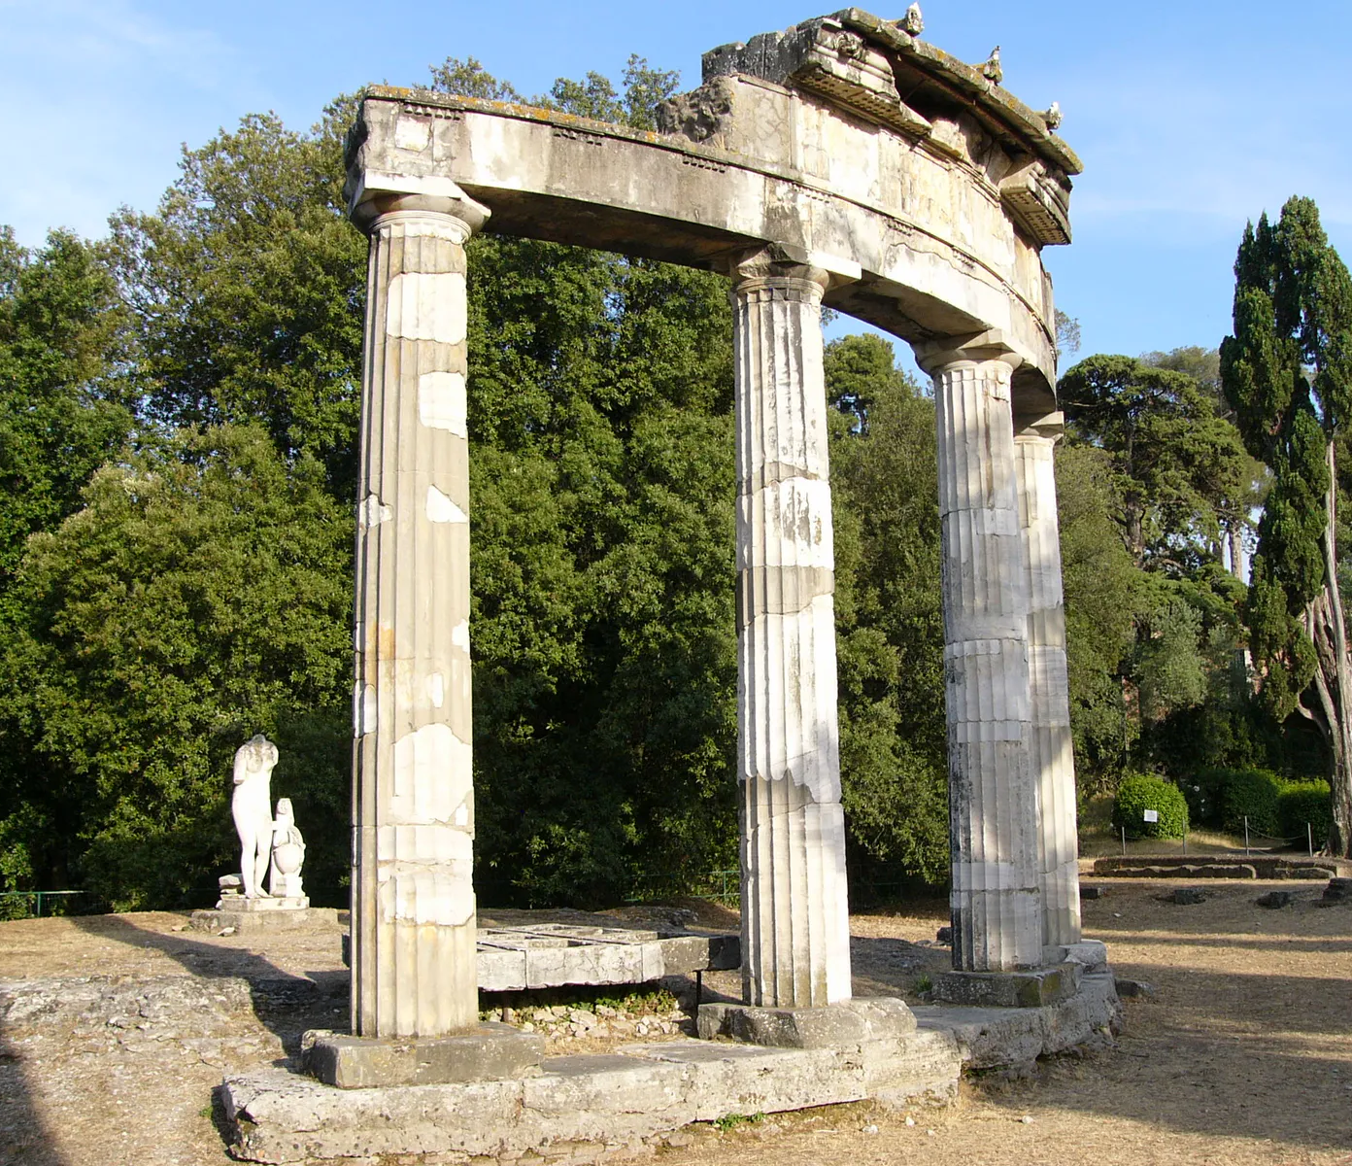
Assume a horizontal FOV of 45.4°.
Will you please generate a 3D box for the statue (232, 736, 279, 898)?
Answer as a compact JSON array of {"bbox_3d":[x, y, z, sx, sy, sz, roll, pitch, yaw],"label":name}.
[{"bbox_3d":[-4.387,2.434,16.829,0.460,1.690,0.380,7,-11,-41],"label":"statue"}]

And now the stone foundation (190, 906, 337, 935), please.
[{"bbox_3d":[-4.252,3.500,16.671,1.180,0.260,1.100,7,-11,-41],"label":"stone foundation"}]

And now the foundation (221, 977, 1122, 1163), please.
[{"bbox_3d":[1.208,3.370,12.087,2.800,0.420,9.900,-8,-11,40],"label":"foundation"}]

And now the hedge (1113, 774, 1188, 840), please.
[{"bbox_3d":[13.685,6.414,46.533,2.150,1.850,2.000,-4,-9,20],"label":"hedge"}]

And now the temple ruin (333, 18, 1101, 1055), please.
[{"bbox_3d":[1.404,-0.511,12.443,2.350,7.000,8.800,-8,-11,40],"label":"temple ruin"}]

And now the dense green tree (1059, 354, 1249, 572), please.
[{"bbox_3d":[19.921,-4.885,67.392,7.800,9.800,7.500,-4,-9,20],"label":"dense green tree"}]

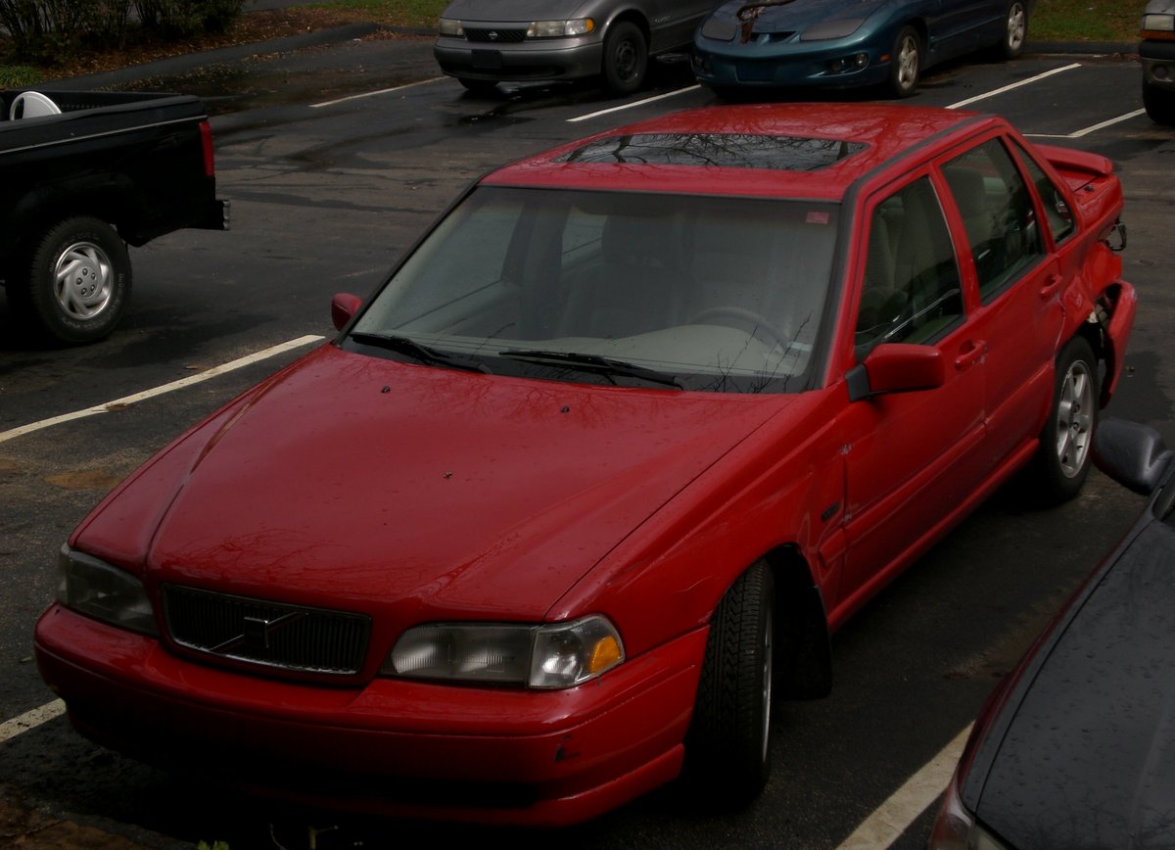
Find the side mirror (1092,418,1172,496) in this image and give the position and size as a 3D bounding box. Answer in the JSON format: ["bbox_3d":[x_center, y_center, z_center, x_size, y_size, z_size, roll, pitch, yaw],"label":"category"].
[{"bbox_3d":[1.239,0.072,4.870,0.200,0.140,0.150,6,17,28],"label":"side mirror"}]

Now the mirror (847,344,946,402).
[{"bbox_3d":[0.823,-0.138,5.714,0.210,0.150,0.190,6,17,28],"label":"mirror"}]

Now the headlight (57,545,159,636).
[{"bbox_3d":[-1.155,0.372,5.189,0.500,0.150,0.190,11,20,40],"label":"headlight"}]

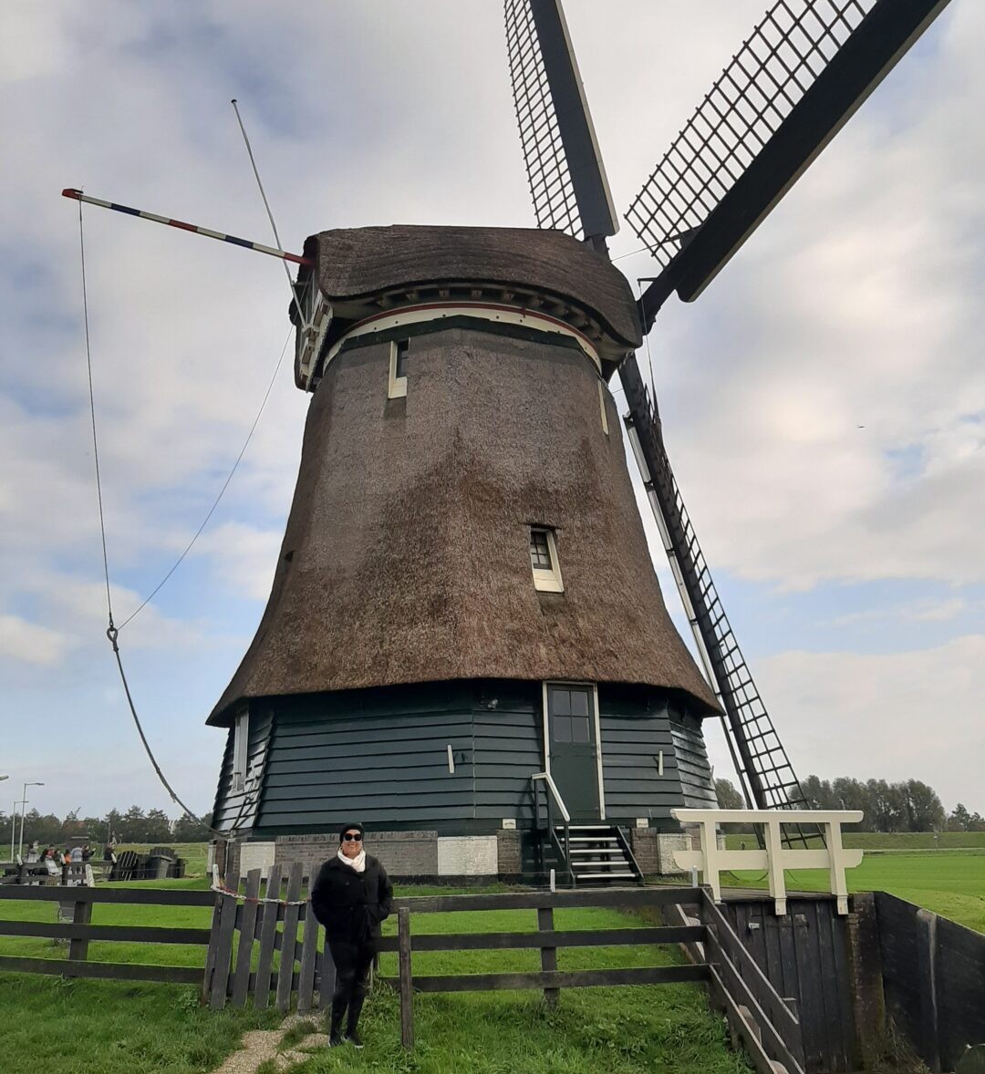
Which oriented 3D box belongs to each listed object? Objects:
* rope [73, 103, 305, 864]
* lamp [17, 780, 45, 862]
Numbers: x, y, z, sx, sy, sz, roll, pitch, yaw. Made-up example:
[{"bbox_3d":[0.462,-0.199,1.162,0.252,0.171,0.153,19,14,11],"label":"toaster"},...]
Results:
[{"bbox_3d":[-6.693,-2.525,20.580,5.600,17.600,2.000,2,-18,-11],"label":"rope"},{"bbox_3d":[-31.592,19.671,67.420,1.300,5.397,0.250,-7,-18,17],"label":"lamp"}]

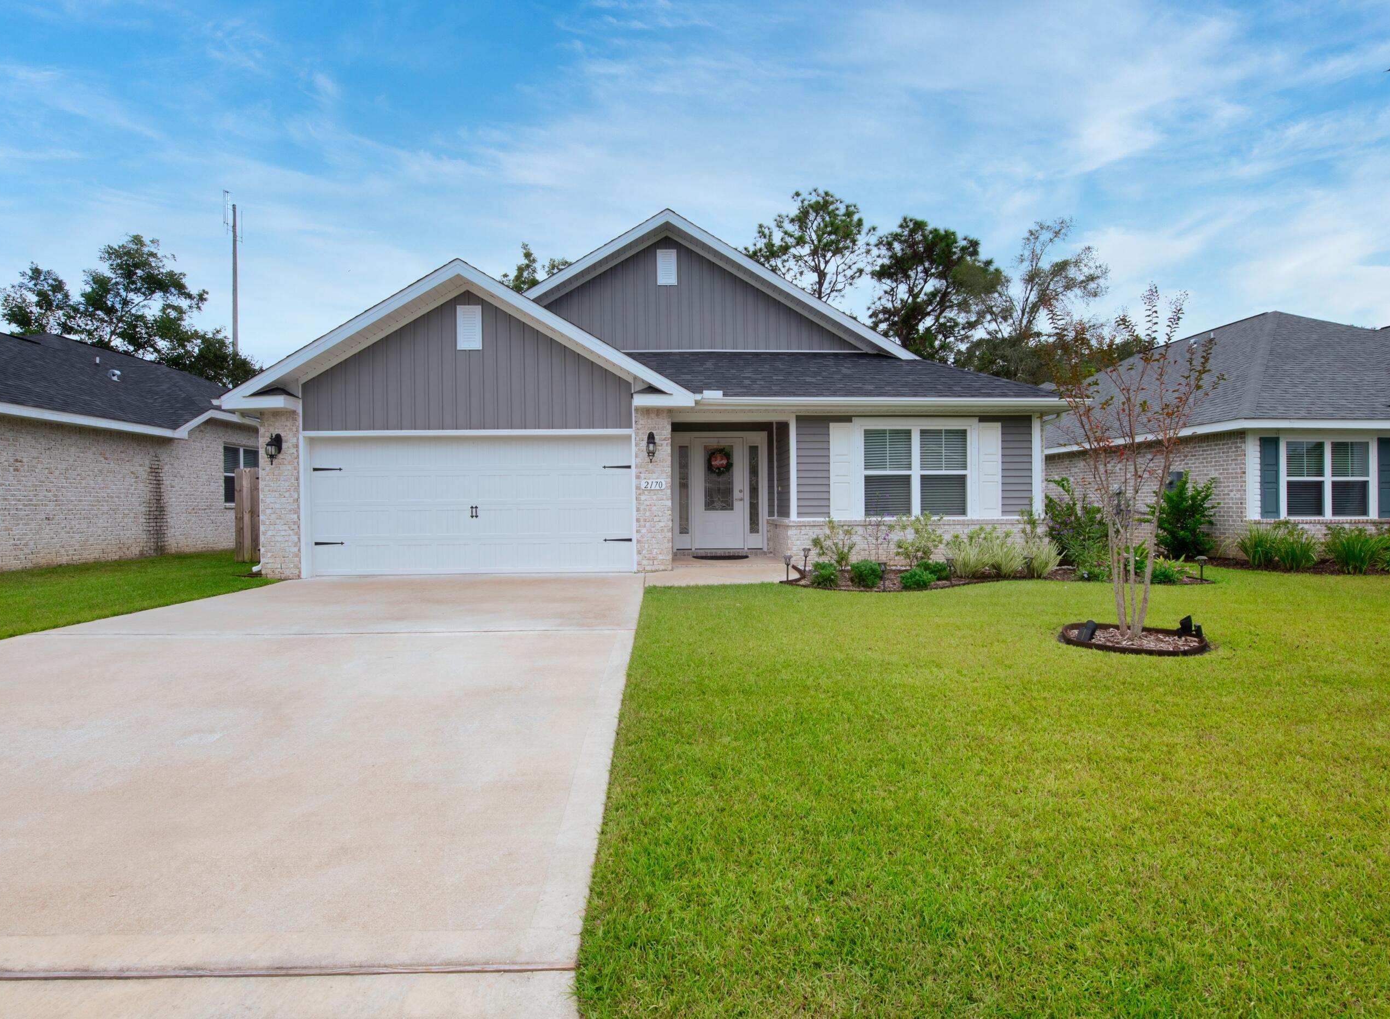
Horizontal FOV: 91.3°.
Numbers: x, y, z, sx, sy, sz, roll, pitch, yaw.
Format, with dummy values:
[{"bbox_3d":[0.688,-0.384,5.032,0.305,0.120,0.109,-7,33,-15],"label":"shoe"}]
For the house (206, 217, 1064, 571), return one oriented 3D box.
[{"bbox_3d":[-0.760,-2.174,18.034,12.880,6.300,16.000,0,0,-3],"label":"house"}]

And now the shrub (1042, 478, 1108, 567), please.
[{"bbox_3d":[6.643,0.209,11.900,1.150,1.550,1.150,0,0,-3],"label":"shrub"}]

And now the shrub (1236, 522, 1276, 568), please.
[{"bbox_3d":[9.740,0.623,11.800,0.640,0.780,0.640,0,0,-3],"label":"shrub"}]

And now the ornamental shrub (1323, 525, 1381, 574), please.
[{"bbox_3d":[10.791,0.657,11.150,0.800,0.800,0.760,0,0,-3],"label":"ornamental shrub"}]

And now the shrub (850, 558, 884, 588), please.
[{"bbox_3d":[2.291,0.852,9.050,0.430,0.400,0.430,0,0,-3],"label":"shrub"}]

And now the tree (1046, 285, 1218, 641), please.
[{"bbox_3d":[3.727,-0.398,5.800,1.320,3.000,1.300,0,0,-3],"label":"tree"}]

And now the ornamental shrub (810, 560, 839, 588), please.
[{"bbox_3d":[1.726,0.867,9.050,0.370,0.370,0.370,0,0,-3],"label":"ornamental shrub"}]

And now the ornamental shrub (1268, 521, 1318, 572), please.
[{"bbox_3d":[10.095,0.624,11.450,0.720,0.820,0.700,0,0,-3],"label":"ornamental shrub"}]

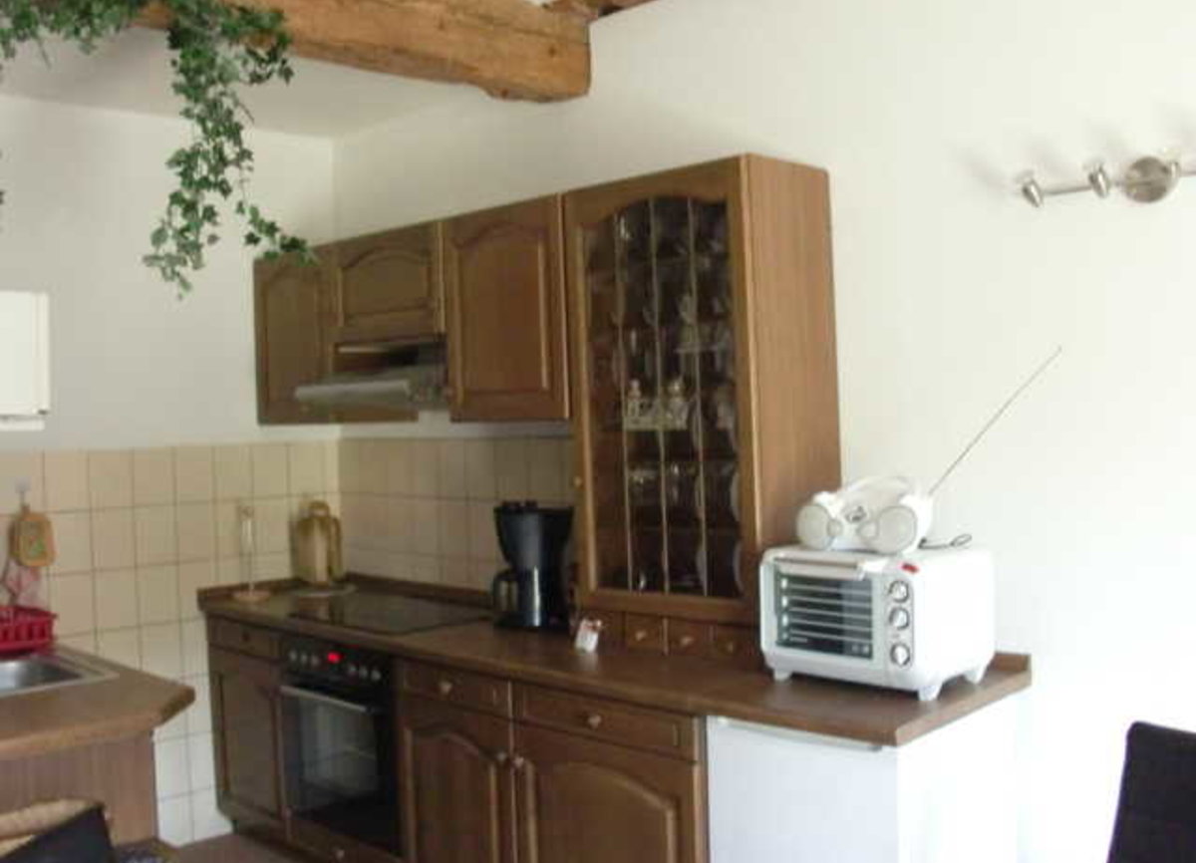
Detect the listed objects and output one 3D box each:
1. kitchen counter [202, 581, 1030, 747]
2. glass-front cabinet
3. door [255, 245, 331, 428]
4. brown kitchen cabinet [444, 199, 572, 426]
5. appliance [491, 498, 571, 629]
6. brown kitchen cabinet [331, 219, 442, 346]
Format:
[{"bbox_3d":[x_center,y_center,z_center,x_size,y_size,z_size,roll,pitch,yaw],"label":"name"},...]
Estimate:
[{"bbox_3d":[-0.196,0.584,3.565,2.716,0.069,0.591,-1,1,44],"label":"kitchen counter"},{"bbox_3d":[0.266,-0.092,3.262,0.620,1.118,0.340,-1,1,44],"label":"glass-front cabinet"},{"bbox_3d":[-1.043,-0.321,4.300,0.489,0.606,0.025,-1,1,44],"label":"door"},{"bbox_3d":[-0.152,-0.341,3.657,0.513,0.606,0.337,-1,1,44],"label":"brown kitchen cabinet"},{"bbox_3d":[-0.202,0.408,3.786,0.197,0.355,0.246,-1,1,44],"label":"appliance"},{"bbox_3d":[-0.662,-0.460,3.925,0.579,0.343,0.025,-1,1,44],"label":"brown kitchen cabinet"}]

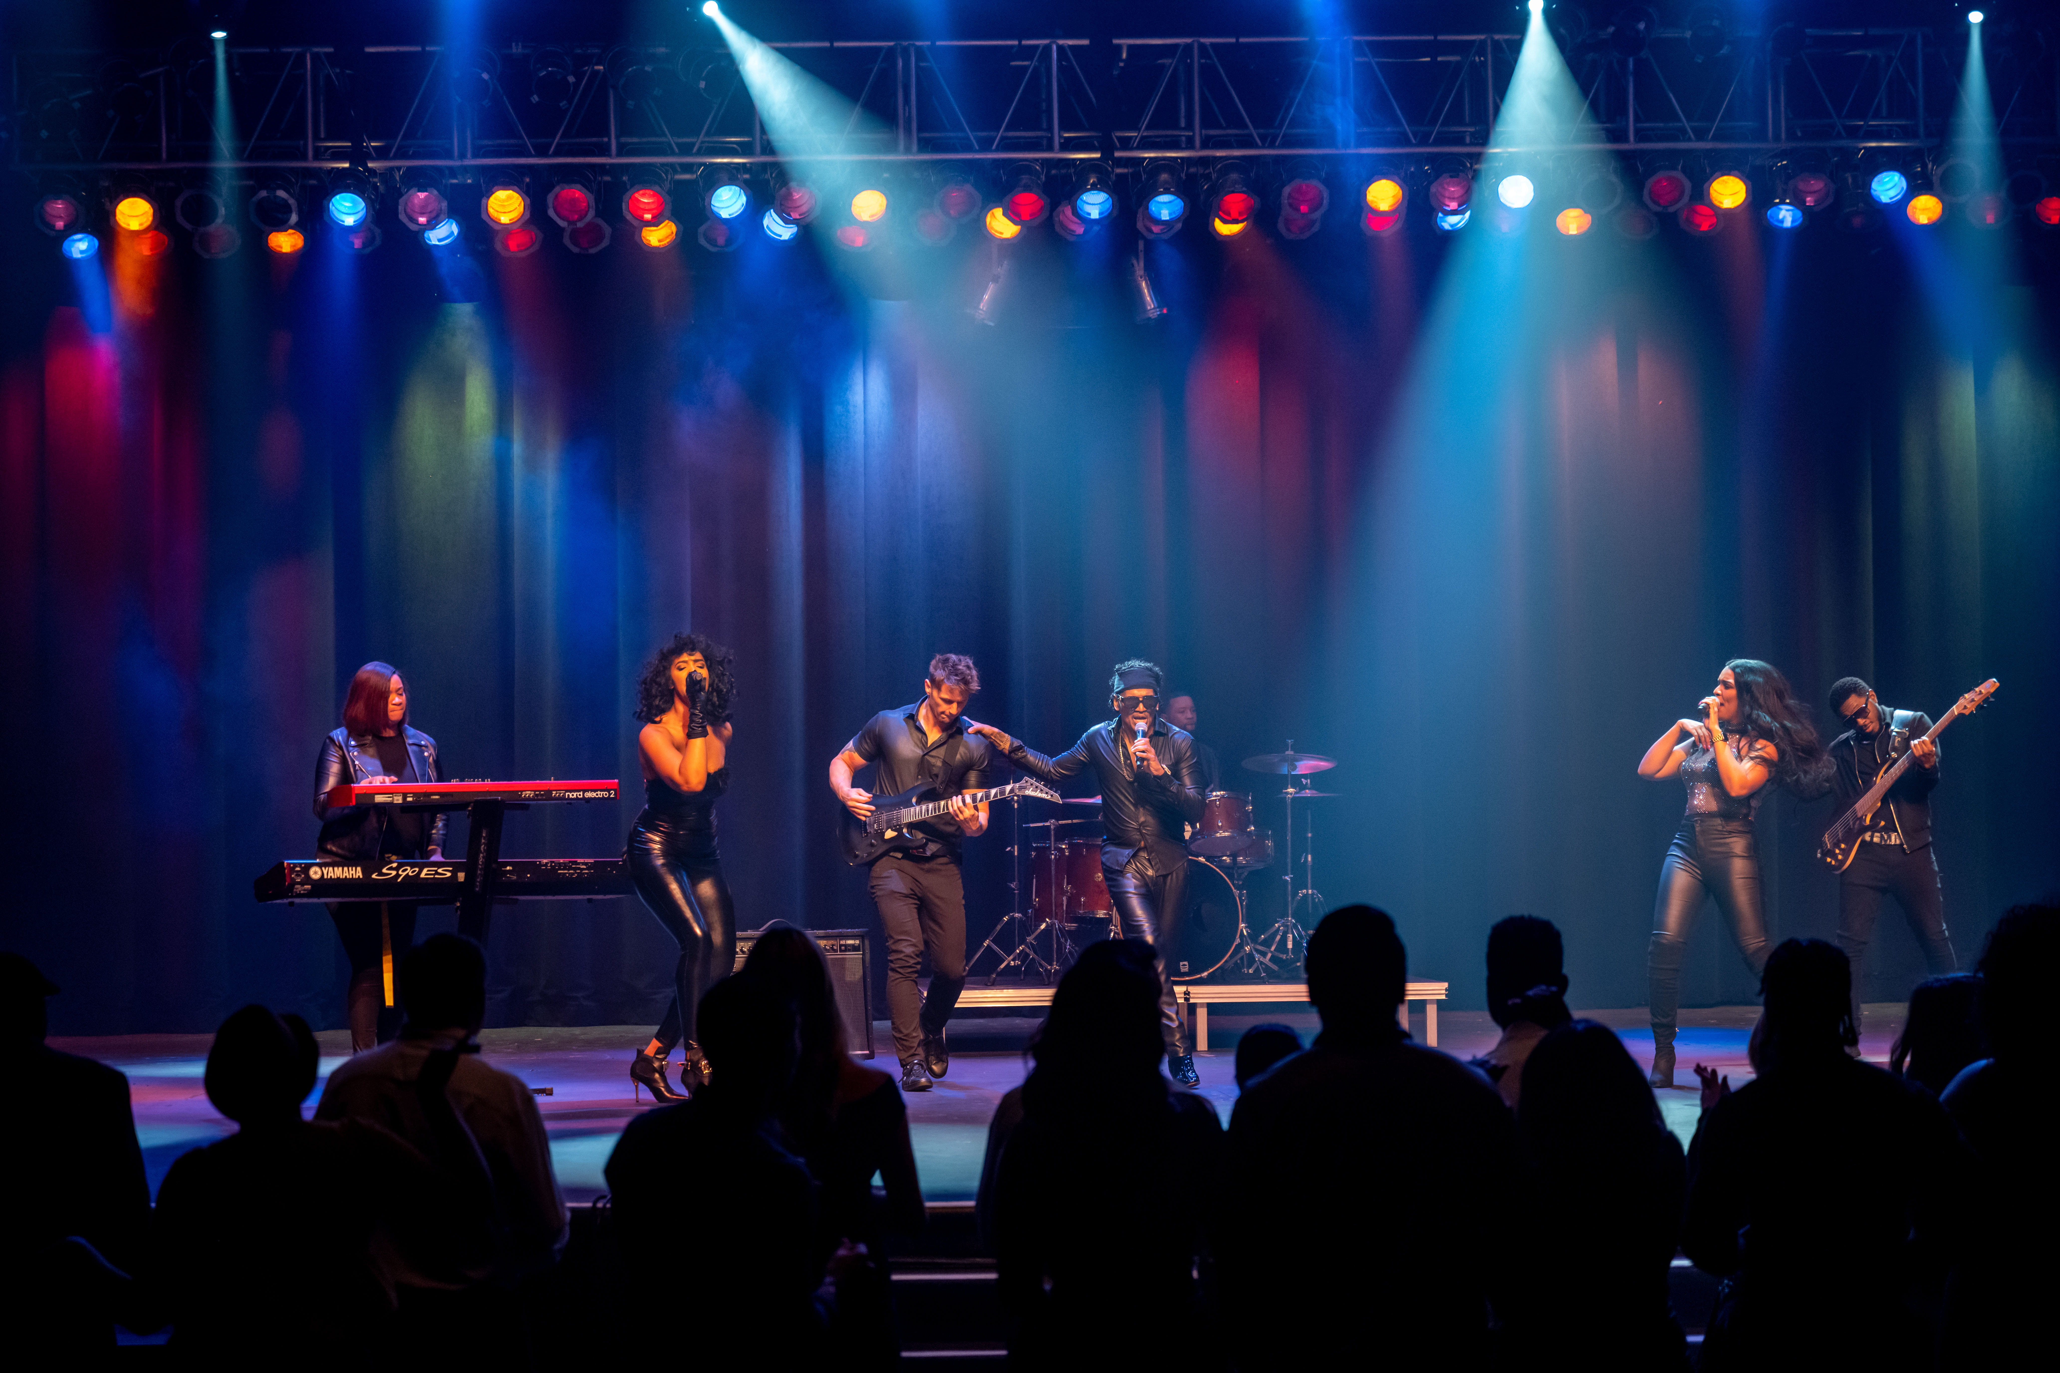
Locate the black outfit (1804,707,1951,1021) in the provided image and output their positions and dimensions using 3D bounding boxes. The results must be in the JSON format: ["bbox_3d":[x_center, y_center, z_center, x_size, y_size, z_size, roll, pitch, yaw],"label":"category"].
[{"bbox_3d":[3.815,0.868,18.000,0.640,1.500,0.420,-1,-2,10],"label":"black outfit"}]

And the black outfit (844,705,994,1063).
[{"bbox_3d":[-0.432,0.768,15.600,0.560,1.400,0.420,0,-1,-9],"label":"black outfit"}]

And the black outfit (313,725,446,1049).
[{"bbox_3d":[-2.618,0.824,16.150,0.500,1.340,0.420,0,-2,-20],"label":"black outfit"}]

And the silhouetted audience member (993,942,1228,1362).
[{"bbox_3d":[0.162,1.270,7.865,0.450,1.550,0.320,-1,-3,0],"label":"silhouetted audience member"}]

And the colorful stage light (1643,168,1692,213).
[{"bbox_3d":[3.214,-2.559,20.293,0.240,0.240,0.320,0,32,0],"label":"colorful stage light"}]

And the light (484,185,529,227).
[{"bbox_3d":[-2.780,-2.605,21.298,0.250,0.250,0.290,0,32,-4],"label":"light"}]

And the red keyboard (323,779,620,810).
[{"bbox_3d":[-2.185,0.425,15.750,1.090,0.095,0.310,1,-4,-27],"label":"red keyboard"}]

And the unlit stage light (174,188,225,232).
[{"bbox_3d":[-4.385,-2.602,21.241,0.260,0.270,0.340,-1,34,-5],"label":"unlit stage light"}]

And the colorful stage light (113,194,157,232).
[{"bbox_3d":[-4.513,-2.459,20.287,0.240,0.240,0.320,0,38,0],"label":"colorful stage light"}]

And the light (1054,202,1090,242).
[{"bbox_3d":[0.256,-2.602,21.634,0.260,0.270,0.340,-1,38,3],"label":"light"}]

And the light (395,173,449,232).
[{"bbox_3d":[-3.204,-2.608,21.241,0.260,0.270,0.340,-1,34,-4],"label":"light"}]

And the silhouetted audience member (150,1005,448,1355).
[{"bbox_3d":[-1.423,1.441,7.785,0.560,1.640,0.400,0,-1,6],"label":"silhouetted audience member"}]

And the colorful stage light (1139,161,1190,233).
[{"bbox_3d":[0.678,-2.457,20.222,0.240,0.320,0.240,0,-46,0],"label":"colorful stage light"}]

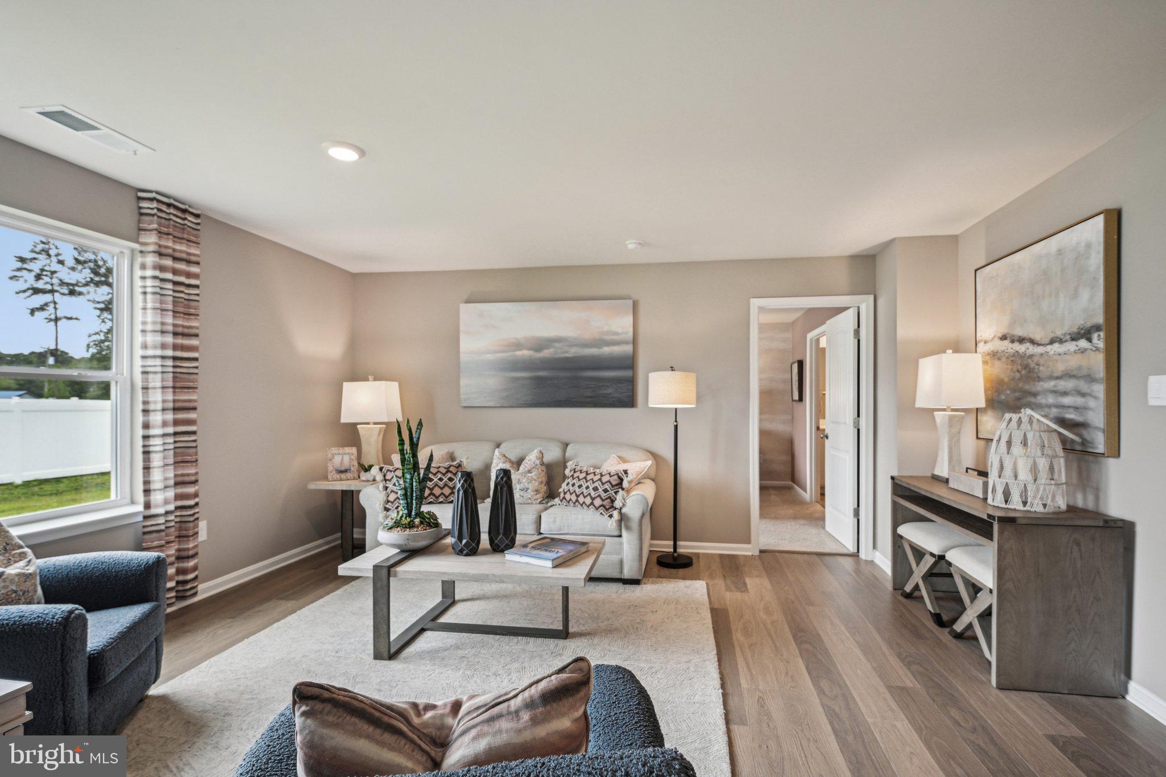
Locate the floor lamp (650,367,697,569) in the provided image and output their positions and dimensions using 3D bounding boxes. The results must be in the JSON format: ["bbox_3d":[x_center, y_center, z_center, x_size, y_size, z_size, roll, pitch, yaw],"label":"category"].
[{"bbox_3d":[0.721,0.605,4.090,0.380,1.540,0.380,0,-1,11],"label":"floor lamp"}]

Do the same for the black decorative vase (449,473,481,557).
[{"bbox_3d":[-0.634,0.671,2.801,0.157,0.440,0.157,0,-1,11],"label":"black decorative vase"}]

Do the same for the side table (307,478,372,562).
[{"bbox_3d":[-1.804,1.053,4.295,0.580,0.607,0.630,0,-1,10],"label":"side table"}]

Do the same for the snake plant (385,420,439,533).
[{"bbox_3d":[-0.940,0.469,2.852,0.300,0.625,0.280,0,-1,11],"label":"snake plant"}]

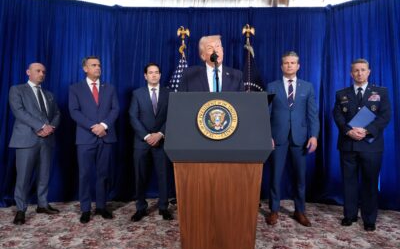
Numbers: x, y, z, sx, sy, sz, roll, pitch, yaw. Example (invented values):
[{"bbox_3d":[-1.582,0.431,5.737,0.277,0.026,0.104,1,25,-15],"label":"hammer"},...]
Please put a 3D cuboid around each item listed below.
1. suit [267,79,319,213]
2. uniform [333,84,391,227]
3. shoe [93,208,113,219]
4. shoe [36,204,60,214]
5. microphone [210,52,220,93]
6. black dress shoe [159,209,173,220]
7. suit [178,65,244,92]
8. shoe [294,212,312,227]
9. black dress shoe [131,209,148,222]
[{"bbox_3d":[0.968,0.222,2.892,0.620,1.480,0.330,-1,-3,15],"label":"suit"},{"bbox_3d":[1.725,0.284,2.839,0.610,1.420,0.340,-2,-3,30],"label":"uniform"},{"bbox_3d":[-1.097,1.007,3.076,0.110,0.110,0.300,3,-4,-43],"label":"shoe"},{"bbox_3d":[-1.836,1.015,3.221,0.300,0.110,0.110,-1,-3,15],"label":"shoe"},{"bbox_3d":[0.124,-0.414,2.125,0.065,0.340,0.100,0,-3,0],"label":"microphone"},{"bbox_3d":[-0.378,1.006,3.042,0.110,0.110,0.300,2,-3,-30],"label":"black dress shoe"},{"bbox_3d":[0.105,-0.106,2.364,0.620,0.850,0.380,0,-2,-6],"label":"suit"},{"bbox_3d":[1.100,0.995,2.837,0.110,0.110,0.300,0,-3,-8],"label":"shoe"},{"bbox_3d":[-0.688,1.004,3.002,0.110,0.110,0.300,-1,-3,13],"label":"black dress shoe"}]

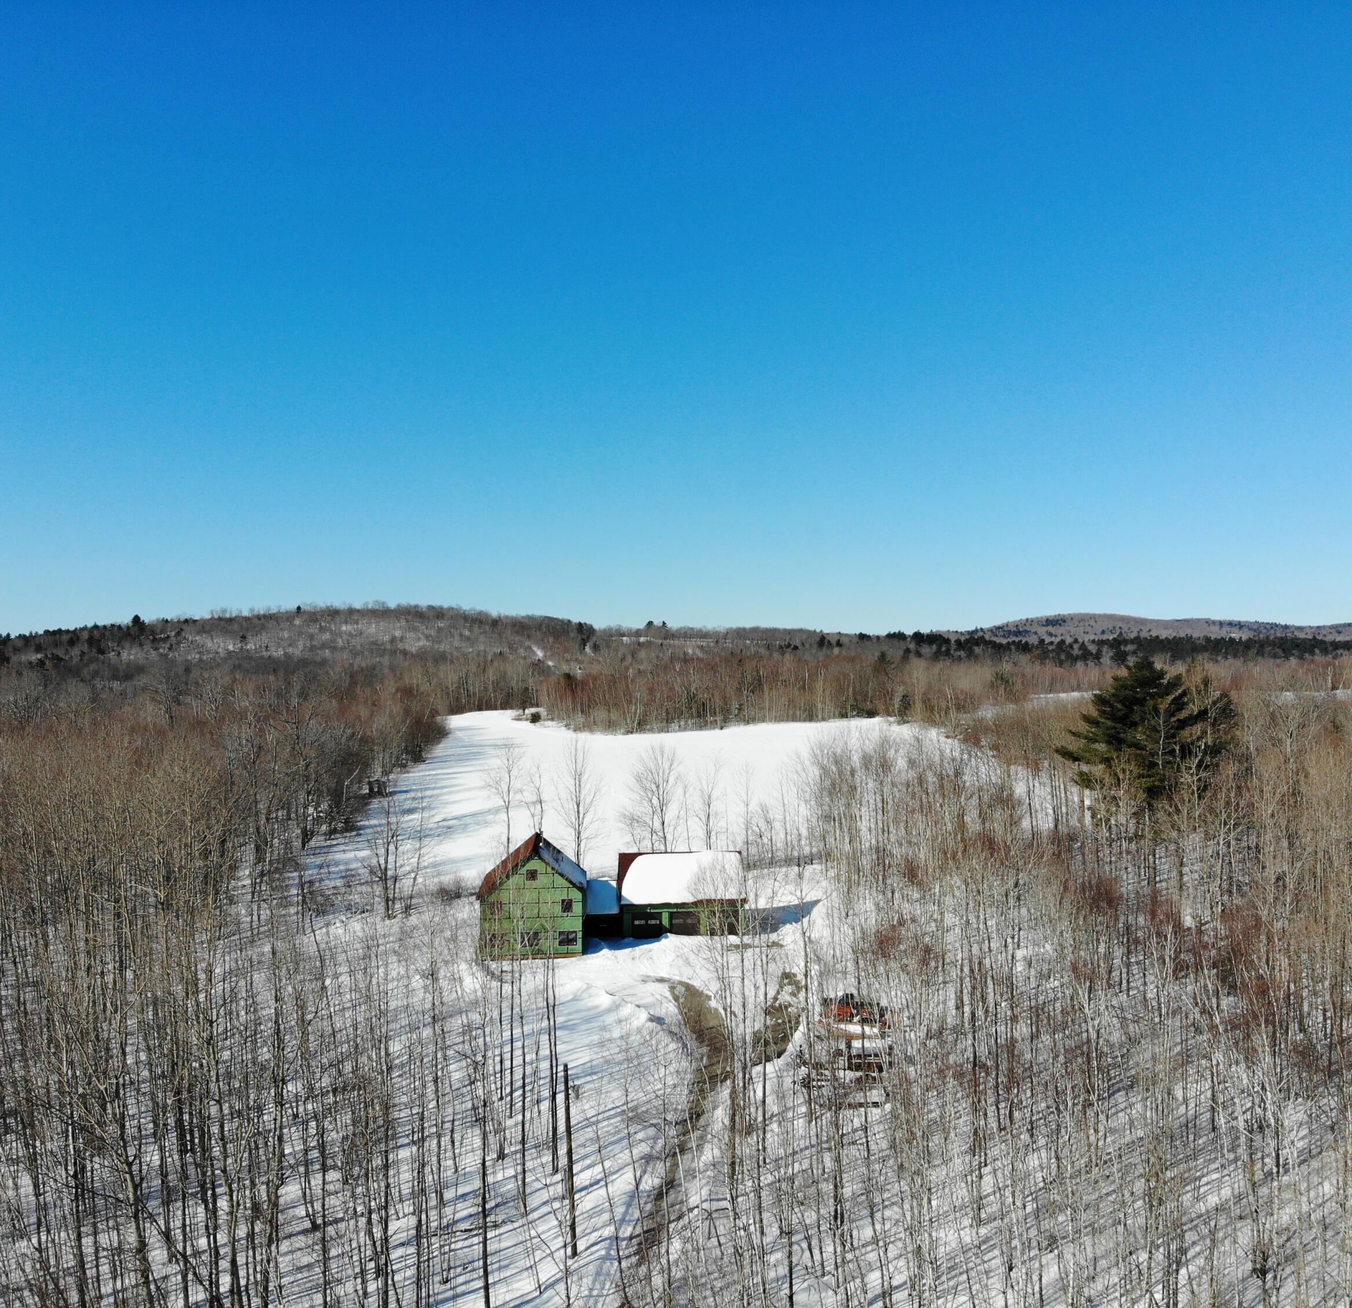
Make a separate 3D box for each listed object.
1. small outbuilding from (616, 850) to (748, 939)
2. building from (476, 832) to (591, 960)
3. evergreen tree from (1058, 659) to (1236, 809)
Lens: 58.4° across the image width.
[{"bbox_3d":[0.416,21.802,111.908,11.289,6.881,9.140,0,0,-5],"label":"small outbuilding"},{"bbox_3d":[-12.265,20.794,105.266,9.131,8.896,9.916,0,0,-5],"label":"building"},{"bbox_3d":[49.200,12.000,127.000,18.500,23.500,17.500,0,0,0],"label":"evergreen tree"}]

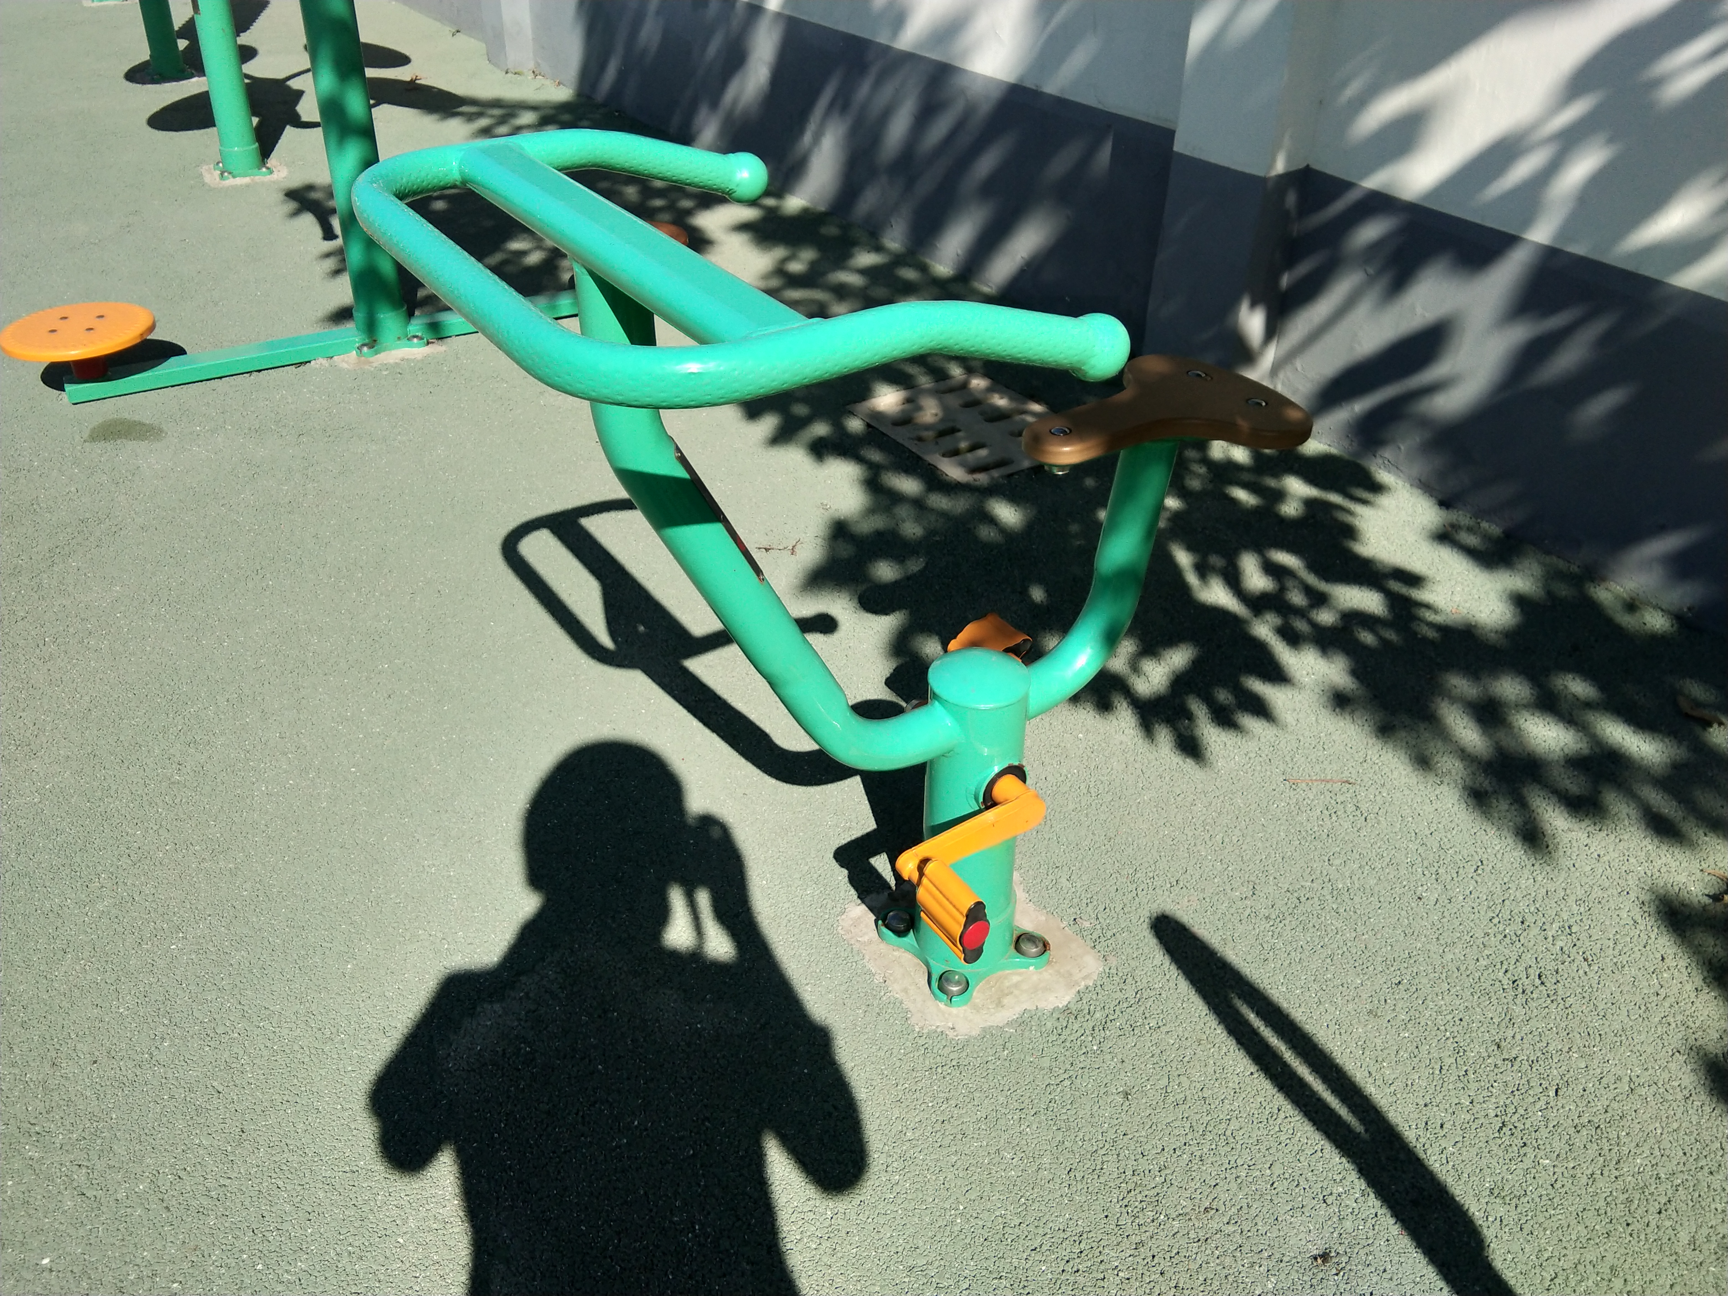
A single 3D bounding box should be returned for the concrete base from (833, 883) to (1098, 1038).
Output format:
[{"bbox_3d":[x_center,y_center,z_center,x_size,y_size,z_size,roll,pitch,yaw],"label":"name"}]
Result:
[{"bbox_3d":[0.135,0.364,1.914,0.258,0.030,0.258,-16,35,-26],"label":"concrete base"}]

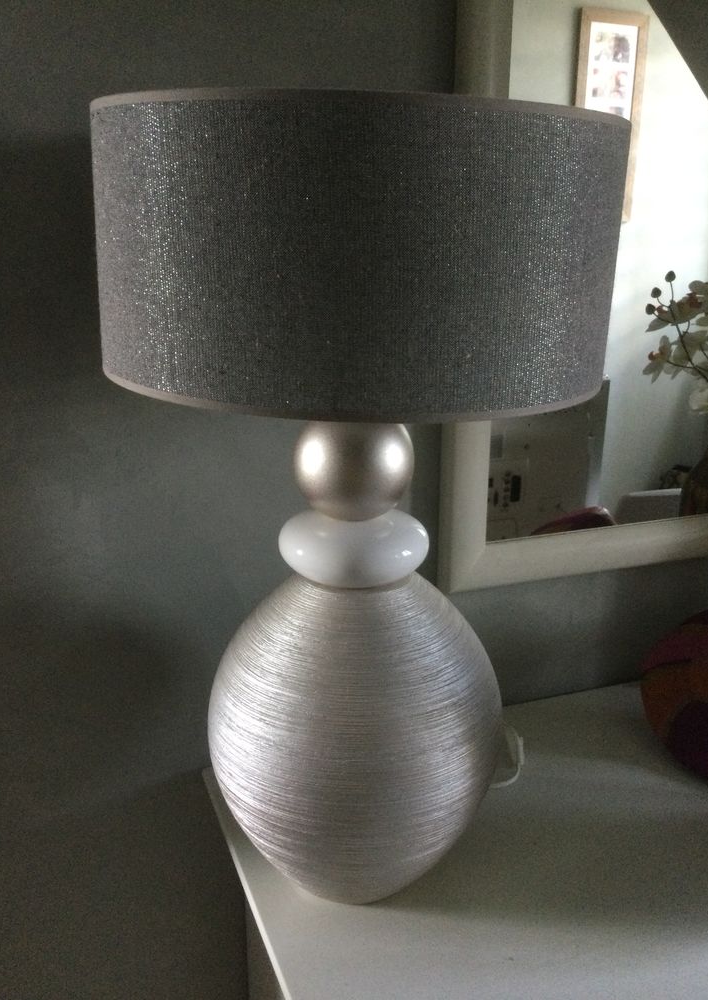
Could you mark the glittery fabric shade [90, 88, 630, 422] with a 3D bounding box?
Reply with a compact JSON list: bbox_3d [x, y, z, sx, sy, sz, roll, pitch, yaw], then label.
[{"bbox_3d":[0.003,-0.232,0.822,0.460,0.216,0.460,2,19,0],"label":"glittery fabric shade"}]

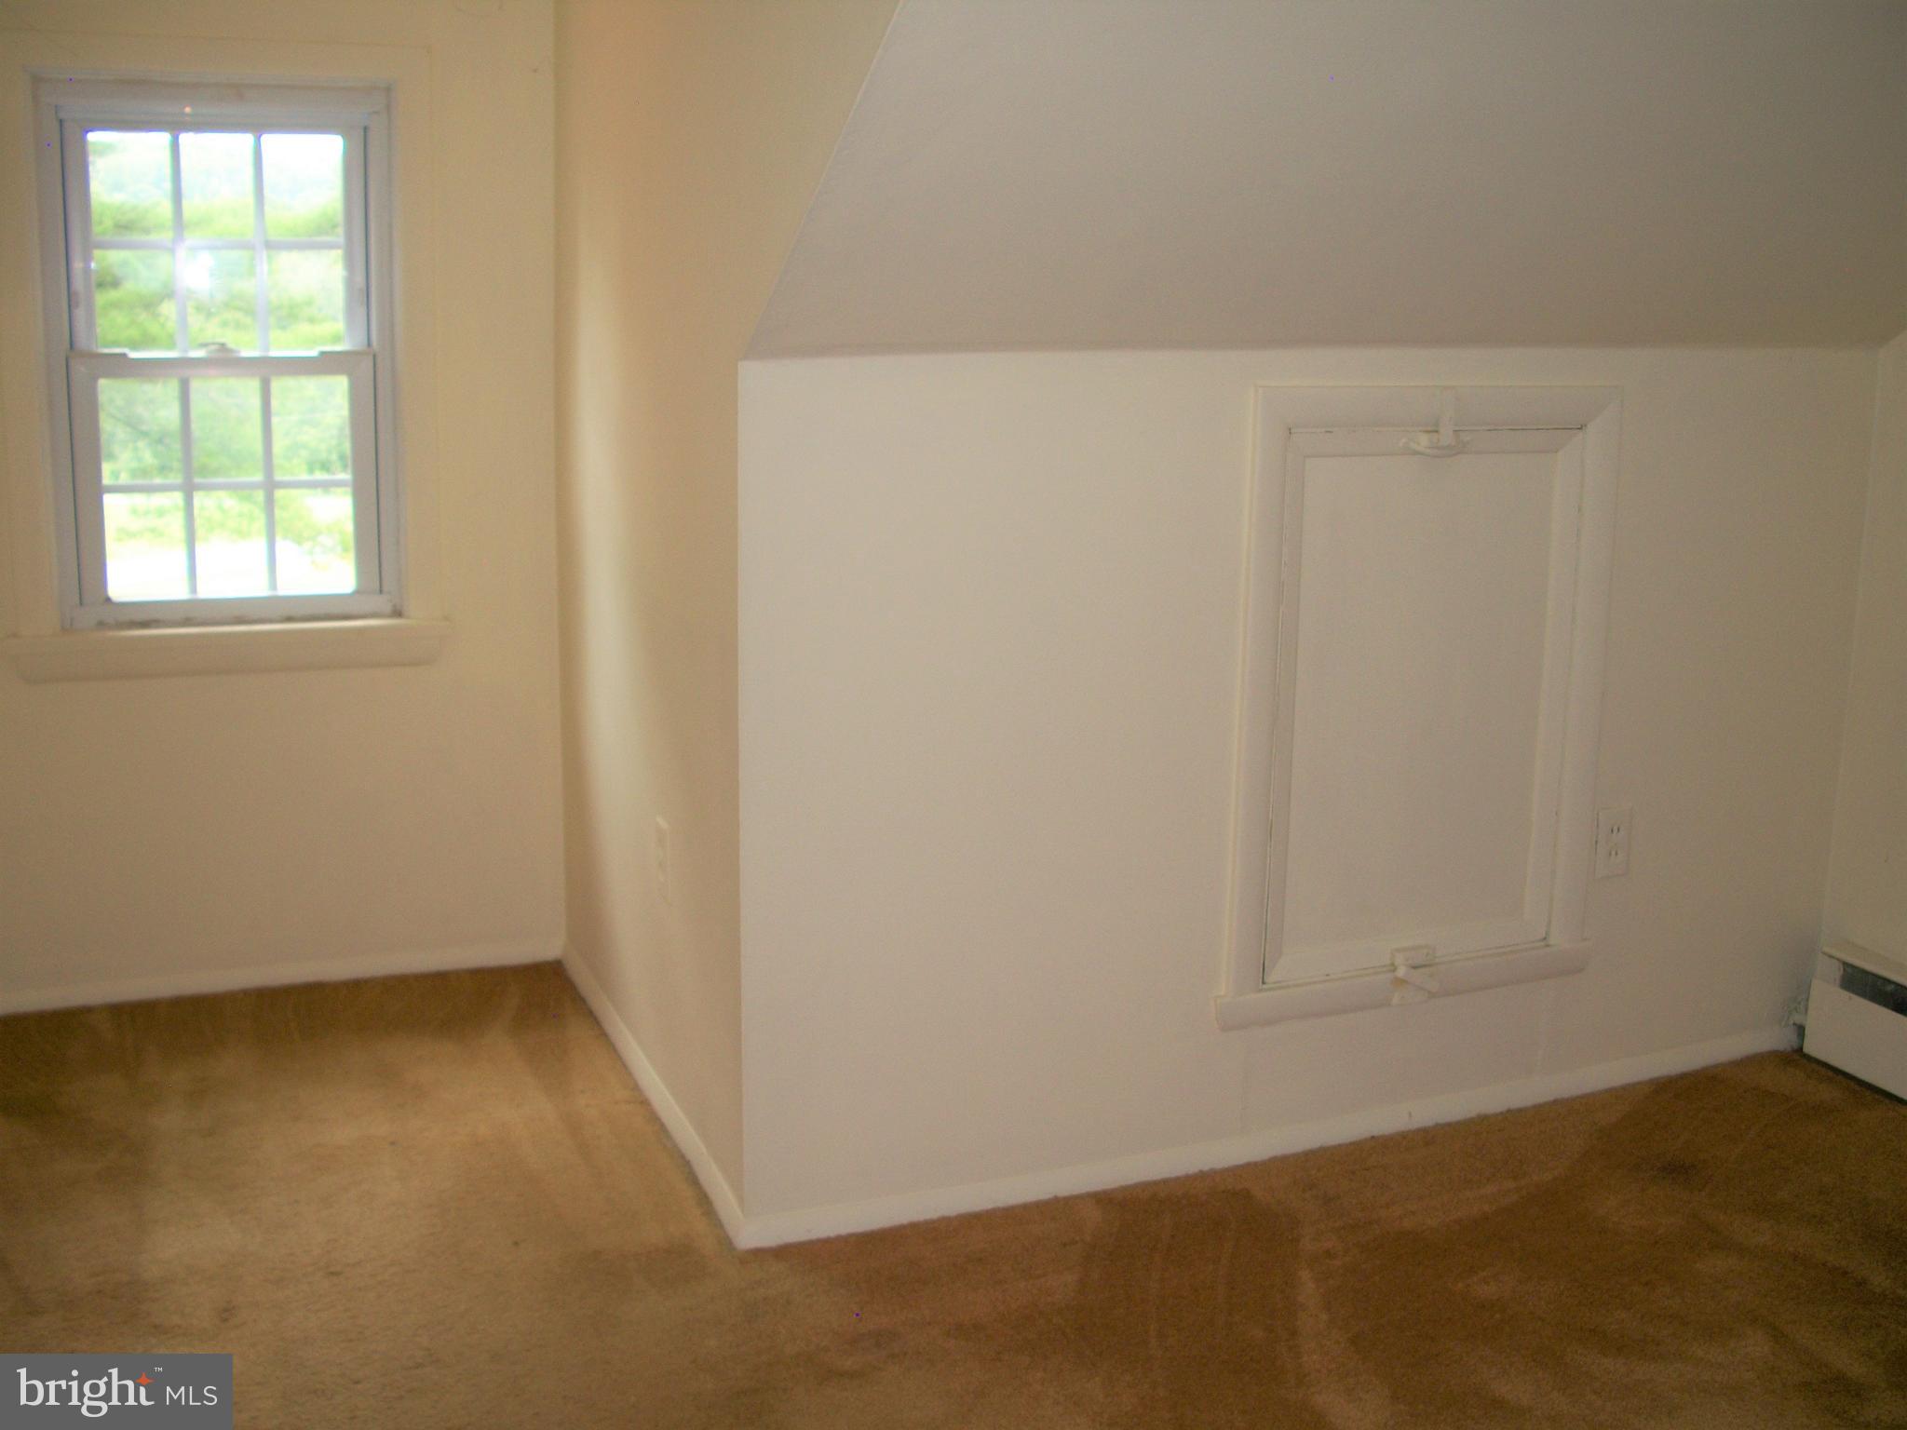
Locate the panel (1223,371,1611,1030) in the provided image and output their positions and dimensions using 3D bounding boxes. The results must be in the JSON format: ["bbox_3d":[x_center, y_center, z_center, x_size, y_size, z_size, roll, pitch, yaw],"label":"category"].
[{"bbox_3d":[0.705,-0.018,2.891,0.660,0.932,0.040,-4,13,-22],"label":"panel"}]

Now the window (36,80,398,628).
[{"bbox_3d":[-1.282,-0.635,3.390,0.568,0.920,0.090,-4,13,-22],"label":"window"}]

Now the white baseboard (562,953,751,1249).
[{"bbox_3d":[-0.531,0.588,3.222,0.016,0.047,1.279,-4,13,-22],"label":"white baseboard"}]

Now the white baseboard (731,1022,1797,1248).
[{"bbox_3d":[0.584,0.646,2.999,1.900,0.047,0.016,-4,13,-22],"label":"white baseboard"}]

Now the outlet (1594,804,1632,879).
[{"bbox_3d":[1.062,0.206,3.104,0.070,0.115,0.008,-4,13,-22],"label":"outlet"}]

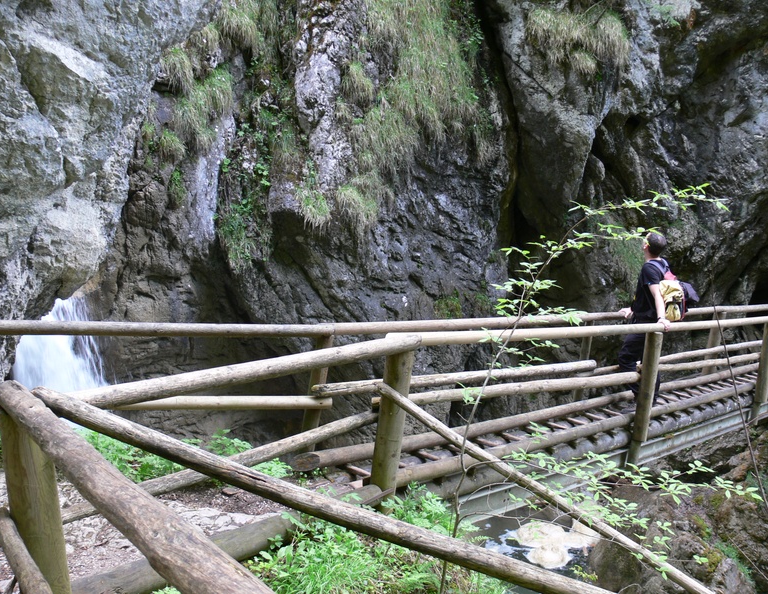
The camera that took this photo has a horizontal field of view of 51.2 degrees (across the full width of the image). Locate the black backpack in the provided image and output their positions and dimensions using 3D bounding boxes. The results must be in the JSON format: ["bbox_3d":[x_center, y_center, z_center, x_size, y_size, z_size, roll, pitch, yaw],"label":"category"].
[{"bbox_3d":[2.848,-0.064,7.850,0.360,0.540,0.340,6,5,37],"label":"black backpack"}]

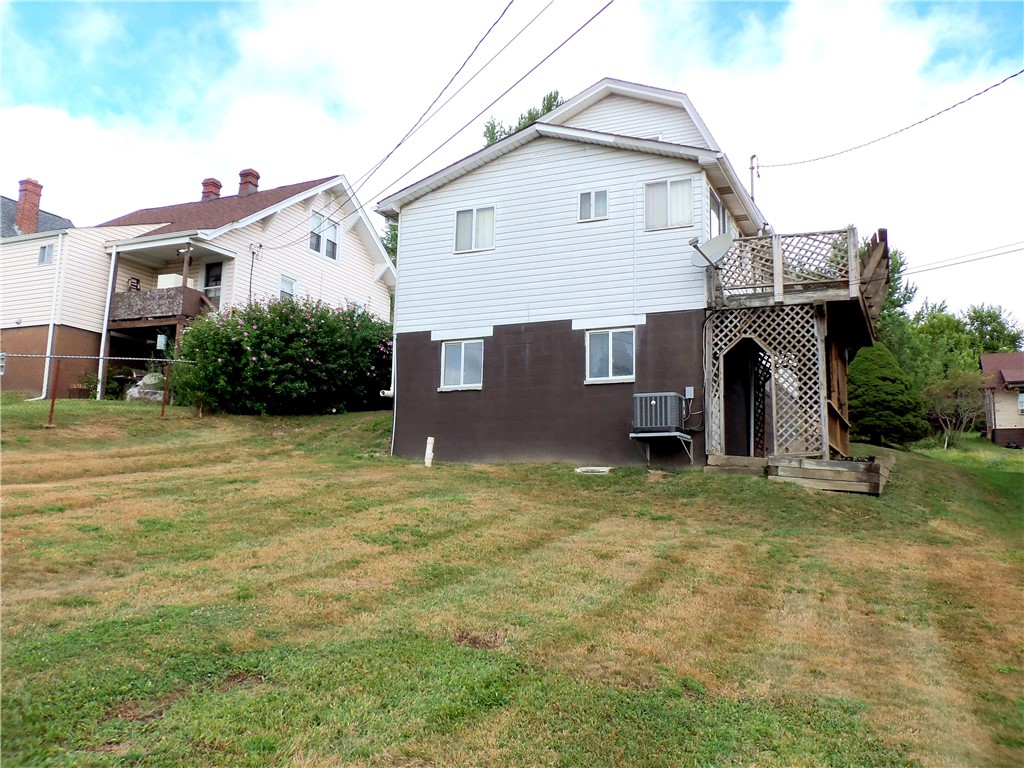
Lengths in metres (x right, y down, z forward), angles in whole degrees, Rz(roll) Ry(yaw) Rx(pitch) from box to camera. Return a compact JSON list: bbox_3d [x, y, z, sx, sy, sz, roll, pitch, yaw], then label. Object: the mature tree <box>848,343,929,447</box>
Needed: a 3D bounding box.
[{"bbox_3d":[11.979,0.342,27.000,3.100,3.325,3.100,-3,-9,25],"label":"mature tree"}]

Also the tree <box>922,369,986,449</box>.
[{"bbox_3d":[17.669,1.036,33.000,2.500,3.068,2.500,-3,-9,25],"label":"tree"}]

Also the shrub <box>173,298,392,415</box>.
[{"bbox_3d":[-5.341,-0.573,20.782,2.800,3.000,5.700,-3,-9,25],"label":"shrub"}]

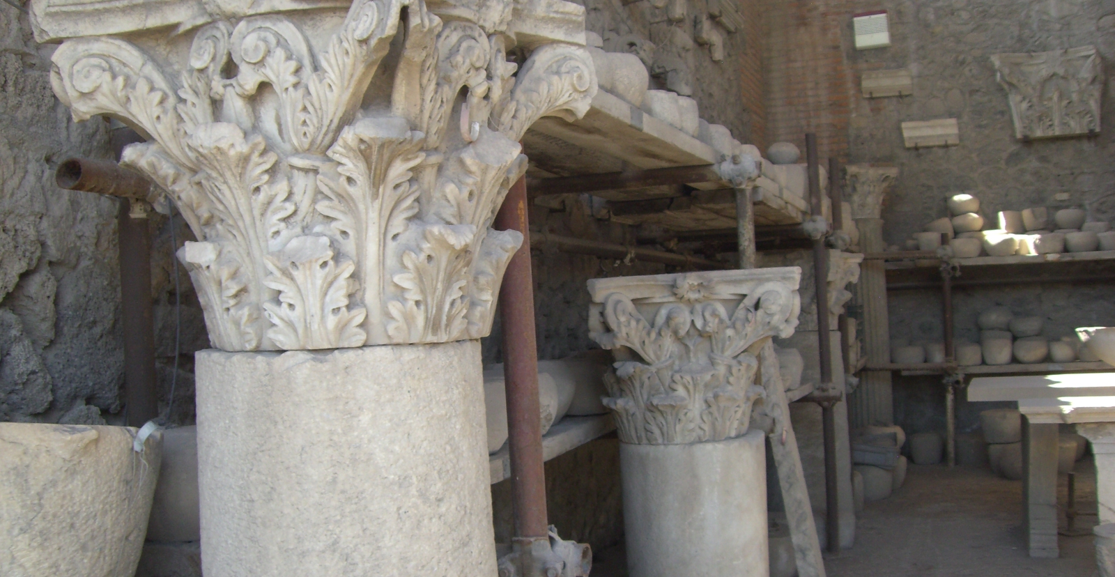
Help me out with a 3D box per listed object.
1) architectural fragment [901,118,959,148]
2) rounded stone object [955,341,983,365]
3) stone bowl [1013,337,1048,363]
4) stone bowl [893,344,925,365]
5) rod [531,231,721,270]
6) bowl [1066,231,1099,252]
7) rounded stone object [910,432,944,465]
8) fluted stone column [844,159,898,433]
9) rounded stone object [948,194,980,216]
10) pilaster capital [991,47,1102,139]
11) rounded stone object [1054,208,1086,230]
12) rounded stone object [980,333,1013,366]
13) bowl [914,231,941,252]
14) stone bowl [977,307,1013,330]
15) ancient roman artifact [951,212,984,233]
[{"bbox_3d":[2.565,-1.068,8.432,0.373,0.175,0.130,-3,0,17],"label":"architectural fragment"},{"bbox_3d":[3.268,0.519,9.717,0.215,0.180,0.215,-3,-1,18],"label":"rounded stone object"},{"bbox_3d":[3.705,0.487,9.579,0.265,0.200,0.265,-3,-1,18],"label":"stone bowl"},{"bbox_3d":[2.838,0.545,9.884,0.260,0.170,0.260,-3,-1,18],"label":"stone bowl"},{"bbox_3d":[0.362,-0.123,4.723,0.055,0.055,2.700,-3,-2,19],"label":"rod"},{"bbox_3d":[4.060,-0.364,9.467,0.255,0.170,0.255,-3,-1,18],"label":"bowl"},{"bbox_3d":[2.976,1.295,9.862,0.265,0.245,0.265,-3,-1,18],"label":"rounded stone object"},{"bbox_3d":[2.230,0.156,8.620,0.360,2.030,0.340,-3,-1,19],"label":"fluted stone column"},{"bbox_3d":[3.284,-0.676,9.891,0.245,0.170,0.245,-3,-1,18],"label":"rounded stone object"},{"bbox_3d":[3.978,-1.594,9.955,0.800,0.660,0.240,-3,-1,18],"label":"pilaster capital"},{"bbox_3d":[3.323,-0.451,7.927,0.202,0.135,0.202,-3,0,17],"label":"rounded stone object"},{"bbox_3d":[3.466,0.481,9.655,0.250,0.250,0.250,-3,-1,18],"label":"rounded stone object"},{"bbox_3d":[2.452,-0.310,8.077,0.178,0.127,0.178,-3,0,17],"label":"bowl"},{"bbox_3d":[2.853,0.199,7.970,0.226,0.147,0.226,-3,0,17],"label":"stone bowl"},{"bbox_3d":[2.806,-0.450,8.380,0.215,0.150,0.200,-3,-1,19],"label":"ancient roman artifact"}]

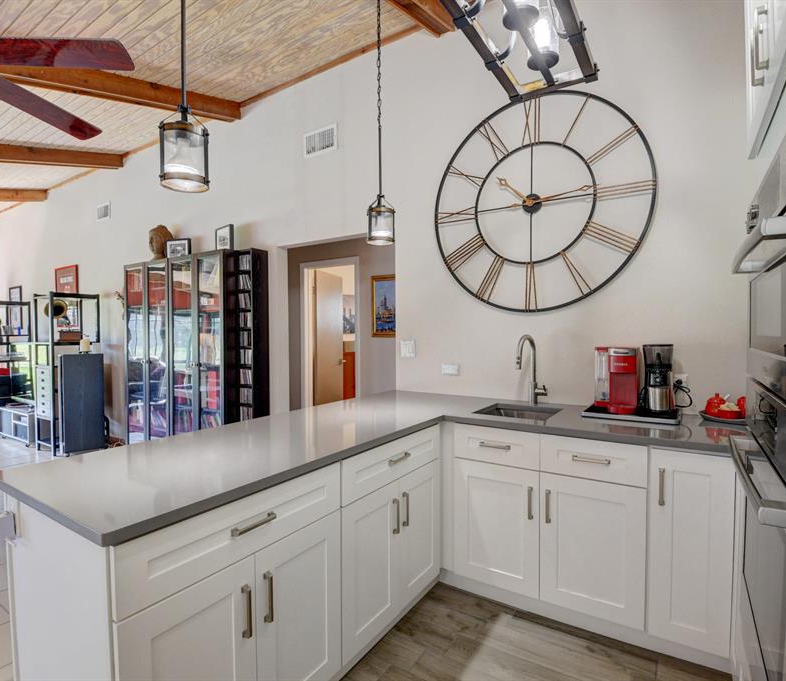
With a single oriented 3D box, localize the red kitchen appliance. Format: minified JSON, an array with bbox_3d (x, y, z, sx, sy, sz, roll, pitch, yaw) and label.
[{"bbox_3d":[1.125,0.191,2.149,0.198,0.315,0.300,1,1,33],"label":"red kitchen appliance"}]

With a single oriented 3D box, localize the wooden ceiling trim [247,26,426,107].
[{"bbox_3d":[-0.615,-2.174,3.448,1.940,0.039,0.027,1,1,33],"label":"wooden ceiling trim"}]

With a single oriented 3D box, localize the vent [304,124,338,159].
[{"bbox_3d":[-0.592,-1.606,3.449,0.355,0.207,0.020,1,1,33],"label":"vent"}]

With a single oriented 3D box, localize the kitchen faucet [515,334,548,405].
[{"bbox_3d":[0.760,0.172,2.323,0.118,0.398,0.256,1,1,38],"label":"kitchen faucet"}]

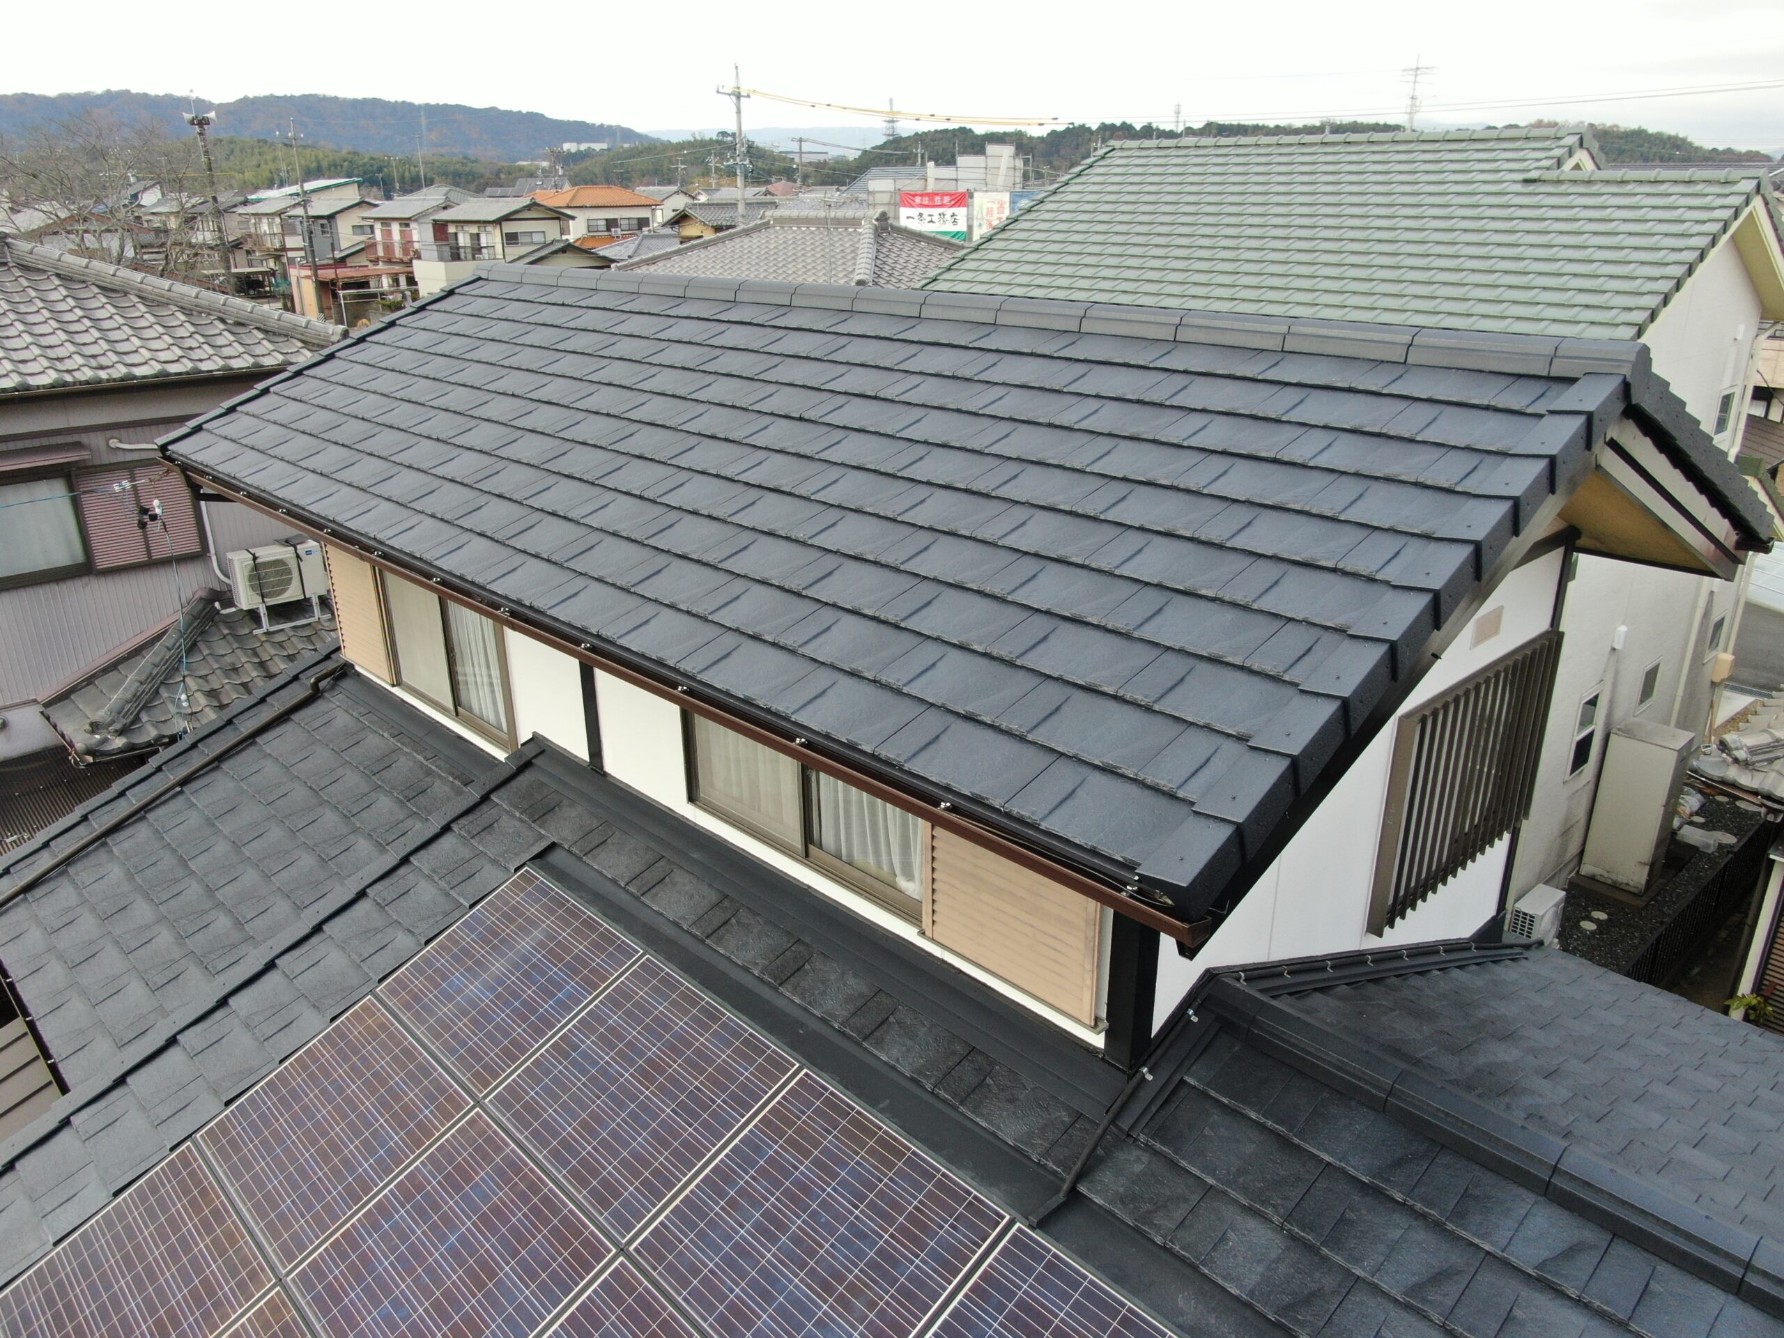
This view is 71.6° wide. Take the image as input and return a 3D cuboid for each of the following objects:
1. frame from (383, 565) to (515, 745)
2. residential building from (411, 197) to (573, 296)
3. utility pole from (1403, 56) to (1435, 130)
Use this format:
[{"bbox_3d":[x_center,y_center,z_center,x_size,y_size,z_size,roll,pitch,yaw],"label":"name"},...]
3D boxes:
[{"bbox_3d":[-2.990,-0.217,8.219,0.120,1.150,1.770,-19,27,-41],"label":"frame"},{"bbox_3d":[-25.392,-26.302,79.634,7.700,7.438,8.100,-20,28,-41],"label":"residential building"},{"bbox_3d":[23.628,-21.299,57.837,1.700,13.217,0.600,0,21,0],"label":"utility pole"}]

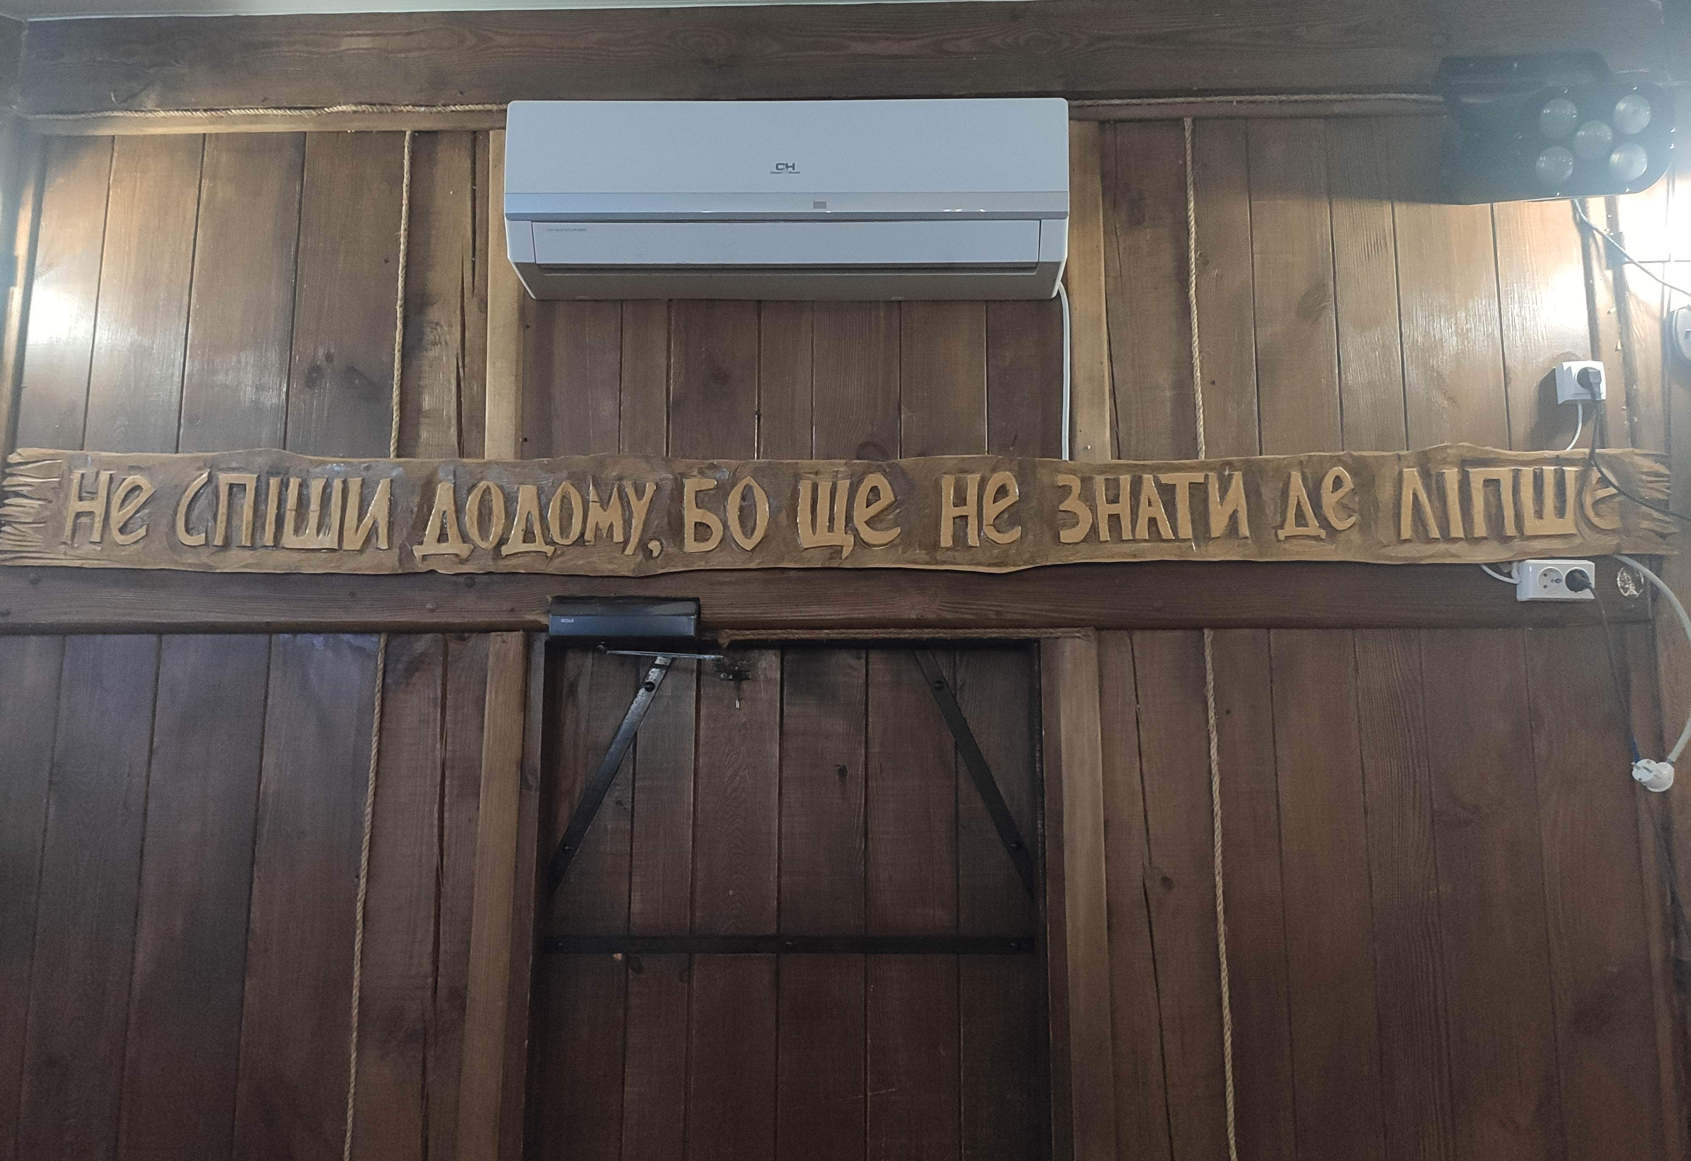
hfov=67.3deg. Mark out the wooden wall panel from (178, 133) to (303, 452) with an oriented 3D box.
[{"bbox_3d":[-1.095,-0.528,2.323,0.192,0.611,0.020,0,-9,2],"label":"wooden wall panel"}]

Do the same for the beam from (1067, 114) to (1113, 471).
[{"bbox_3d":[0.408,-0.480,2.154,0.066,0.622,0.050,0,-9,1],"label":"beam"}]

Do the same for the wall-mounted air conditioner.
[{"bbox_3d":[-0.090,-0.618,2.066,0.871,0.260,0.200,0,-9,1],"label":"wall-mounted air conditioner"}]

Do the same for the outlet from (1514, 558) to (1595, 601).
[{"bbox_3d":[1.167,0.003,2.086,0.104,0.062,0.042,0,-9,2],"label":"outlet"}]

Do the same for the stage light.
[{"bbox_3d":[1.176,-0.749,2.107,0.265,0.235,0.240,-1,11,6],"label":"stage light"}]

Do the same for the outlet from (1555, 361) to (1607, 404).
[{"bbox_3d":[1.212,-0.324,2.096,0.065,0.065,0.036,0,-9,1],"label":"outlet"}]

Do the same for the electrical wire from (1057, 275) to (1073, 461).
[{"bbox_3d":[0.381,-0.363,2.196,0.018,0.320,0.025,0,-9,2],"label":"electrical wire"}]

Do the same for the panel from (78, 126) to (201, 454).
[{"bbox_3d":[-1.278,-0.529,2.329,0.172,0.609,0.020,0,-9,2],"label":"panel"}]

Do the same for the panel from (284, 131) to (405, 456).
[{"bbox_3d":[-0.903,-0.526,2.316,0.193,0.616,0.020,0,-9,2],"label":"panel"}]

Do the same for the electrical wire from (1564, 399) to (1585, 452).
[{"bbox_3d":[1.246,-0.262,2.170,0.034,0.086,0.020,0,-9,2],"label":"electrical wire"}]

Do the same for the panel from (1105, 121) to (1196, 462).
[{"bbox_3d":[0.518,-0.485,2.171,0.145,0.632,0.028,0,-9,1],"label":"panel"}]

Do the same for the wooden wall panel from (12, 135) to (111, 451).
[{"bbox_3d":[-1.357,-0.489,2.220,0.120,0.606,0.028,0,-9,1],"label":"wooden wall panel"}]

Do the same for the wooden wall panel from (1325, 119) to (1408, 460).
[{"bbox_3d":[0.883,-0.492,2.162,0.105,0.625,0.028,0,-9,1],"label":"wooden wall panel"}]

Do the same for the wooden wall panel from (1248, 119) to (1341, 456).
[{"bbox_3d":[0.762,-0.489,2.165,0.138,0.628,0.028,0,-9,1],"label":"wooden wall panel"}]

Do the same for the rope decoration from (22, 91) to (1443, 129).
[{"bbox_3d":[-0.223,-0.850,2.272,2.546,0.018,0.020,0,-9,2],"label":"rope decoration"}]

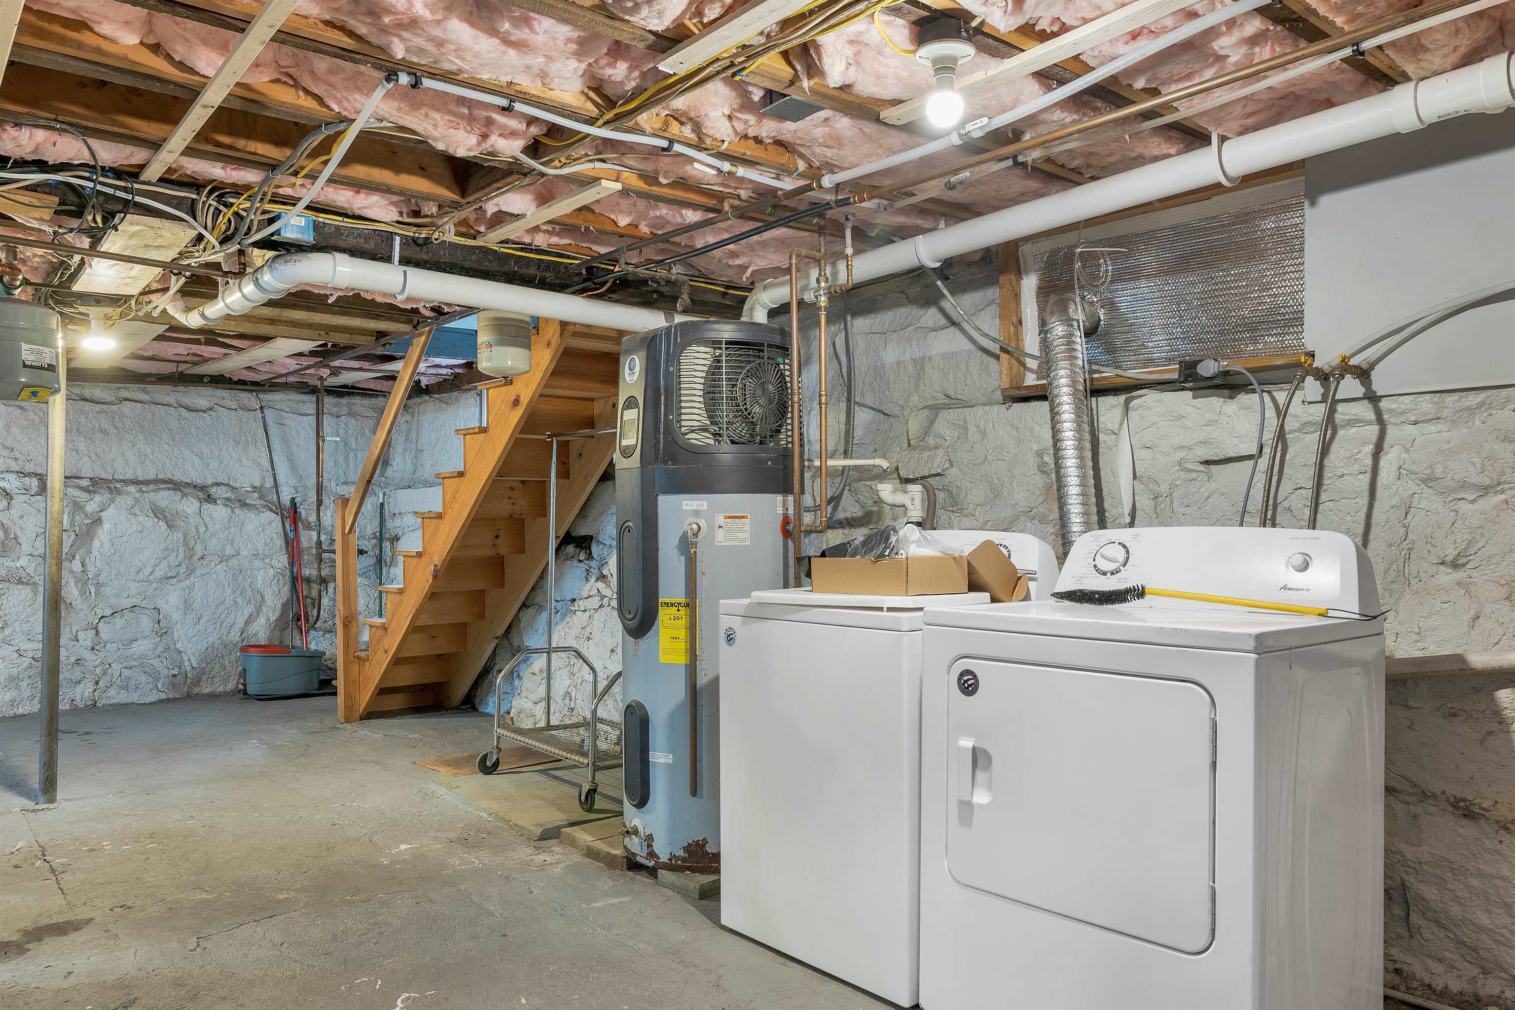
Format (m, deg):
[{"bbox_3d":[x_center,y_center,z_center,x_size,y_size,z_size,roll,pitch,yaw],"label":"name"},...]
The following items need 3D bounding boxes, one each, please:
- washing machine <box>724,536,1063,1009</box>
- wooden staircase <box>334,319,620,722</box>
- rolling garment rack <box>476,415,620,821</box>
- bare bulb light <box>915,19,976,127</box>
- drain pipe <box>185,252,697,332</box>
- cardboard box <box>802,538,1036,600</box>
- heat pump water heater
[{"bbox_3d":[0.370,0.620,2.795,0.665,1.090,0.690,1,-2,-42],"label":"washing machine"},{"bbox_3d":[-1.467,0.160,5.520,0.740,2.250,2.500,1,-2,-42],"label":"wooden staircase"},{"bbox_3d":[-0.720,0.425,4.320,0.520,1.520,0.900,1,-2,-40],"label":"rolling garment rack"},{"bbox_3d":[0.352,-0.810,1.900,0.115,0.195,0.115,0,-1,0],"label":"bare bulb light"},{"bbox_3d":[-1.100,-0.672,3.760,1.500,0.140,1.080,1,-2,-42],"label":"drain pipe"},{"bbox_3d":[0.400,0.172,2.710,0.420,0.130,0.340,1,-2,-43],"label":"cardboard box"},{"bbox_3d":[-0.170,0.295,3.430,0.670,1.715,0.620,0,-1,0],"label":"heat pump water heater"}]

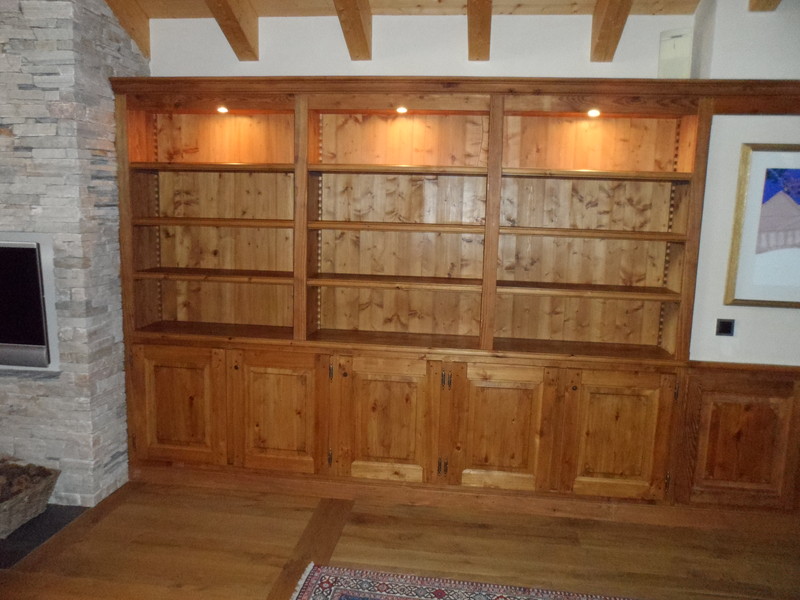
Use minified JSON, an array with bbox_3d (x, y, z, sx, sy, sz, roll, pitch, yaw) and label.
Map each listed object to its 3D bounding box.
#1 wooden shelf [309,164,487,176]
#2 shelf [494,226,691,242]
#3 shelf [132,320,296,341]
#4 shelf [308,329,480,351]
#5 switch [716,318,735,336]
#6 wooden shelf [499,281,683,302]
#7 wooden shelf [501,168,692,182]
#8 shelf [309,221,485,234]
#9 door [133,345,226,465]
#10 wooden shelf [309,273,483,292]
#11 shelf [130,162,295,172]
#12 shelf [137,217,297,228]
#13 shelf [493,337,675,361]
[{"bbox_3d":[0.003,-0.701,3.297,0.961,0.031,0.368,2,8,7],"label":"wooden shelf"},{"bbox_3d":[0.963,-0.349,3.102,0.909,0.033,0.284,2,9,6],"label":"shelf"},{"bbox_3d":[-0.996,0.185,3.403,0.908,0.030,0.302,2,9,6],"label":"shelf"},{"bbox_3d":[-0.025,0.228,3.294,0.917,0.030,0.302,2,9,6],"label":"shelf"},{"bbox_3d":[1.607,0.137,2.934,0.084,0.085,0.012,2,9,6],"label":"switch"},{"bbox_3d":[0.955,-0.053,3.146,0.909,0.032,0.284,2,9,6],"label":"wooden shelf"},{"bbox_3d":[0.999,-0.651,3.183,0.942,0.031,0.368,2,8,7],"label":"wooden shelf"},{"bbox_3d":[-0.005,-0.404,3.337,0.961,0.031,0.368,2,8,7],"label":"shelf"},{"bbox_3d":[-1.226,0.587,3.349,0.554,0.665,0.024,2,9,6],"label":"door"},{"bbox_3d":[-0.014,-0.099,3.379,0.961,0.031,0.368,2,8,7],"label":"wooden shelf"},{"bbox_3d":[-0.994,-0.738,3.412,0.947,0.031,0.368,2,8,7],"label":"shelf"},{"bbox_3d":[-1.002,-0.444,3.452,0.947,0.031,0.368,2,8,7],"label":"shelf"},{"bbox_3d":[0.973,0.279,3.310,0.942,0.031,0.368,2,8,7],"label":"shelf"}]

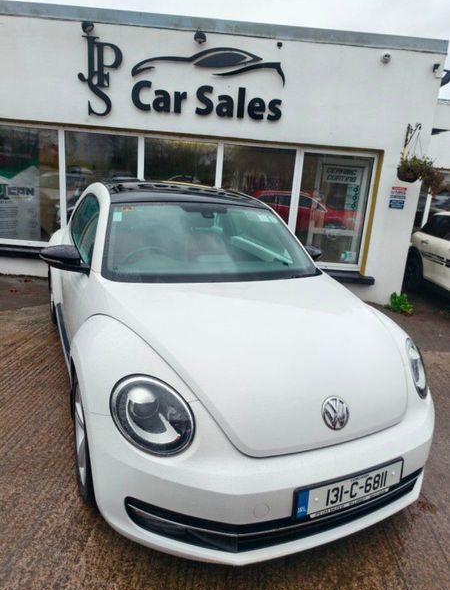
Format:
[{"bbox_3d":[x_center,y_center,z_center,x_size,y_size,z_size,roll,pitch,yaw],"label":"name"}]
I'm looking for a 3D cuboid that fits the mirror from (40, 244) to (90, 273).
[{"bbox_3d":[-0.948,-0.210,2.359,0.260,0.160,0.140,-3,17,-25],"label":"mirror"}]

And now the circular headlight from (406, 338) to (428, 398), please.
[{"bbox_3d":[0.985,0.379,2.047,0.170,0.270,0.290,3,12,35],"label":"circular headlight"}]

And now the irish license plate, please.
[{"bbox_3d":[0.486,0.733,1.513,0.525,0.118,0.020,-3,11,-25],"label":"irish license plate"}]

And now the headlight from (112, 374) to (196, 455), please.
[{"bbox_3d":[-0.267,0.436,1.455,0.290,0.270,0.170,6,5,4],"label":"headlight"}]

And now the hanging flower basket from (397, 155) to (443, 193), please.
[{"bbox_3d":[2.568,-1.601,5.294,0.540,0.450,0.440,4,14,-2],"label":"hanging flower basket"}]

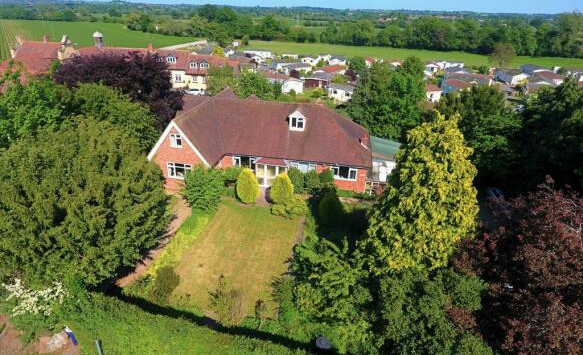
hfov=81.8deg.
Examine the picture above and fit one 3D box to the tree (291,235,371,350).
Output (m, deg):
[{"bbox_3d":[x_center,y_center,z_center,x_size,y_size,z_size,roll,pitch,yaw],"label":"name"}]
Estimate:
[{"bbox_3d":[1.964,5.352,17.015,4.000,4.800,3.900,1,27,0],"label":"tree"}]

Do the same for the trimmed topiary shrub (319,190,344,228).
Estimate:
[{"bbox_3d":[3.043,2.283,25.310,1.850,2.850,1.850,1,27,0],"label":"trimmed topiary shrub"}]

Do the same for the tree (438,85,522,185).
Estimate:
[{"bbox_3d":[20.334,-5.581,36.429,8.000,8.700,7.600,1,27,0],"label":"tree"}]

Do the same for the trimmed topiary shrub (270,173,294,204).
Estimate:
[{"bbox_3d":[-0.744,0.946,27.932,1.900,2.700,1.900,1,27,0],"label":"trimmed topiary shrub"}]

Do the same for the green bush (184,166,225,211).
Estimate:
[{"bbox_3d":[-7.130,0.680,27.400,3.300,3.350,3.200,1,27,0],"label":"green bush"}]

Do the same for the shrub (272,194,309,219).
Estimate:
[{"bbox_3d":[-0.082,2.039,27.243,2.900,1.400,2.500,1,27,0],"label":"shrub"}]

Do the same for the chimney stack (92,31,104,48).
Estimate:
[{"bbox_3d":[-40.378,-28.898,70.463,1.800,3.400,1.800,6,27,8],"label":"chimney stack"}]

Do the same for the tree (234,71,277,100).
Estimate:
[{"bbox_3d":[-5.743,-13.613,53.728,5.700,6.300,5.400,1,27,0],"label":"tree"}]

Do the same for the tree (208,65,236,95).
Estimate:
[{"bbox_3d":[-11.232,-14.588,53.834,4.700,6.600,4.600,1,27,0],"label":"tree"}]

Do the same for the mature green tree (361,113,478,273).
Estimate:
[{"bbox_3d":[7.973,1.153,20.196,6.700,9.700,6.600,1,27,0],"label":"mature green tree"}]

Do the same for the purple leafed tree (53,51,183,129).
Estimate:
[{"bbox_3d":[-19.635,-8.667,38.448,12.800,10.800,11.800,1,27,0],"label":"purple leafed tree"}]

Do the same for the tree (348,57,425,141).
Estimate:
[{"bbox_3d":[13.056,-11.131,45.804,9.700,9.800,9.200,1,27,0],"label":"tree"}]

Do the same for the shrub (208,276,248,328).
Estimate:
[{"bbox_3d":[-3.360,6.243,17.701,1.950,2.350,1.700,1,27,0],"label":"shrub"}]

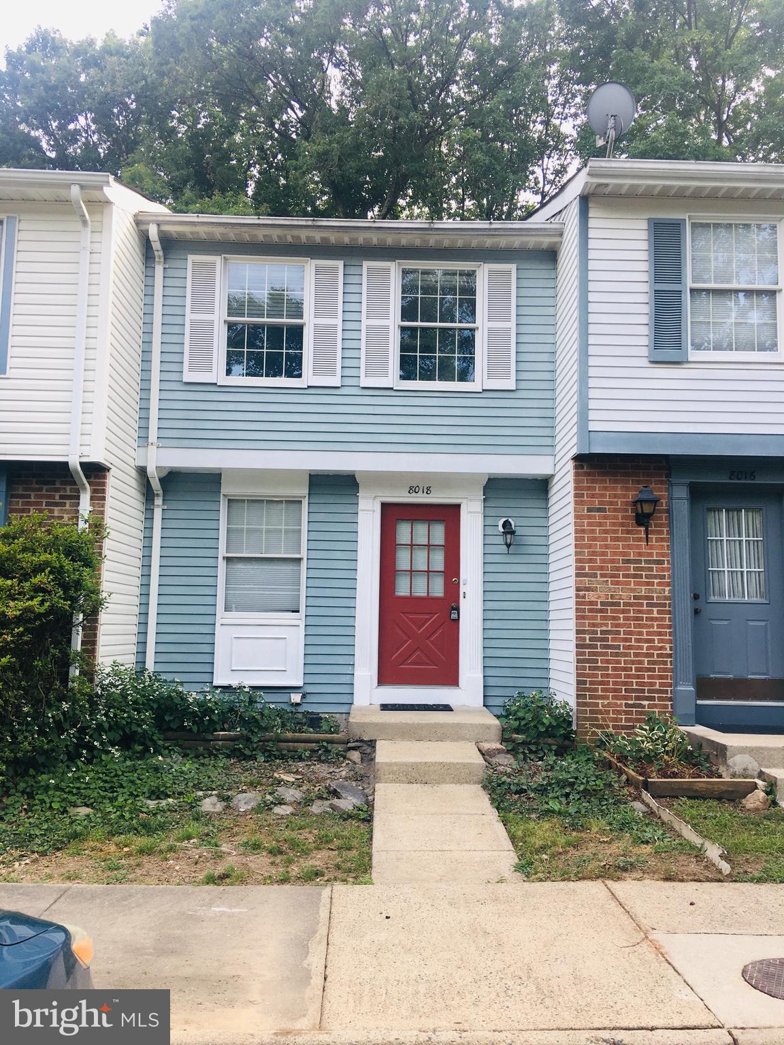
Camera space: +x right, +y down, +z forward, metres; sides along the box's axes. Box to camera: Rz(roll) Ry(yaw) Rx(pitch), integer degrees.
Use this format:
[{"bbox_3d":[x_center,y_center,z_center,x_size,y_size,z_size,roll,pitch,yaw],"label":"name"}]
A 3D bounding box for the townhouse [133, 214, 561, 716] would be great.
[{"bbox_3d":[-0.564,-0.770,13.718,4.525,6.565,9.200,1,-7,-1],"label":"townhouse"}]

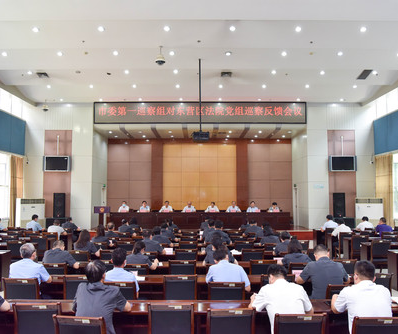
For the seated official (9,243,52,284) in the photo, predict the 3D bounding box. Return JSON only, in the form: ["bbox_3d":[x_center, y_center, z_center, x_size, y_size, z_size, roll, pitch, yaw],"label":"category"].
[{"bbox_3d":[-2.105,1.653,5.345,0.580,1.367,0.800,-1,-4,10],"label":"seated official"}]

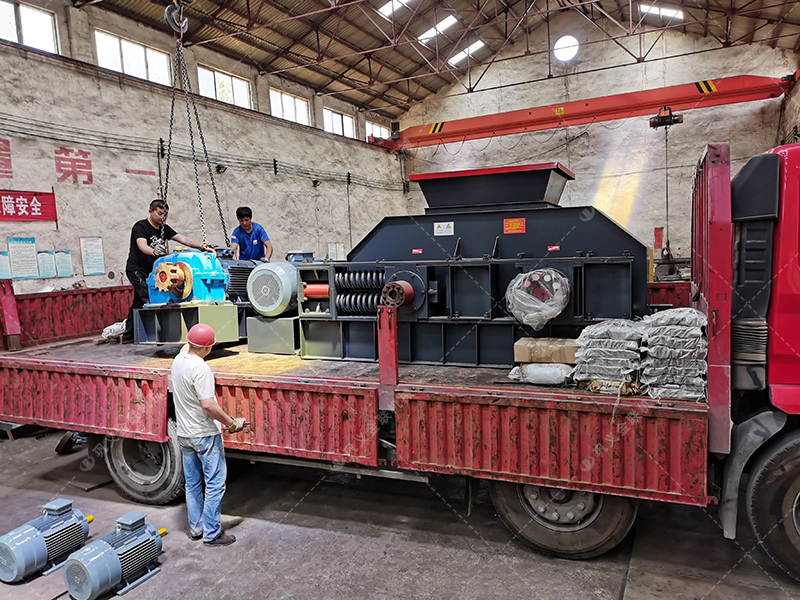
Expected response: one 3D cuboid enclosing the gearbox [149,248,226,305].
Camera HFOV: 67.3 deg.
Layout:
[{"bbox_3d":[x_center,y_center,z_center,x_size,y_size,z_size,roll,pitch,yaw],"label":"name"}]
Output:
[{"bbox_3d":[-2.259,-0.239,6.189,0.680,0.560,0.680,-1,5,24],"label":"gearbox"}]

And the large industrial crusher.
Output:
[{"bbox_3d":[0.649,-0.301,5.624,3.130,1.672,1.450,0,5,24],"label":"large industrial crusher"}]

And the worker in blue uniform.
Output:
[{"bbox_3d":[-1.733,-0.317,7.266,0.560,1.600,0.550,-3,5,0],"label":"worker in blue uniform"}]

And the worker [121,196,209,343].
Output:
[{"bbox_3d":[-2.759,-0.343,6.980,0.850,1.680,0.650,1,6,40],"label":"worker"}]

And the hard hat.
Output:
[{"bbox_3d":[-1.579,0.278,4.780,0.220,0.165,0.265,14,21,41],"label":"hard hat"}]

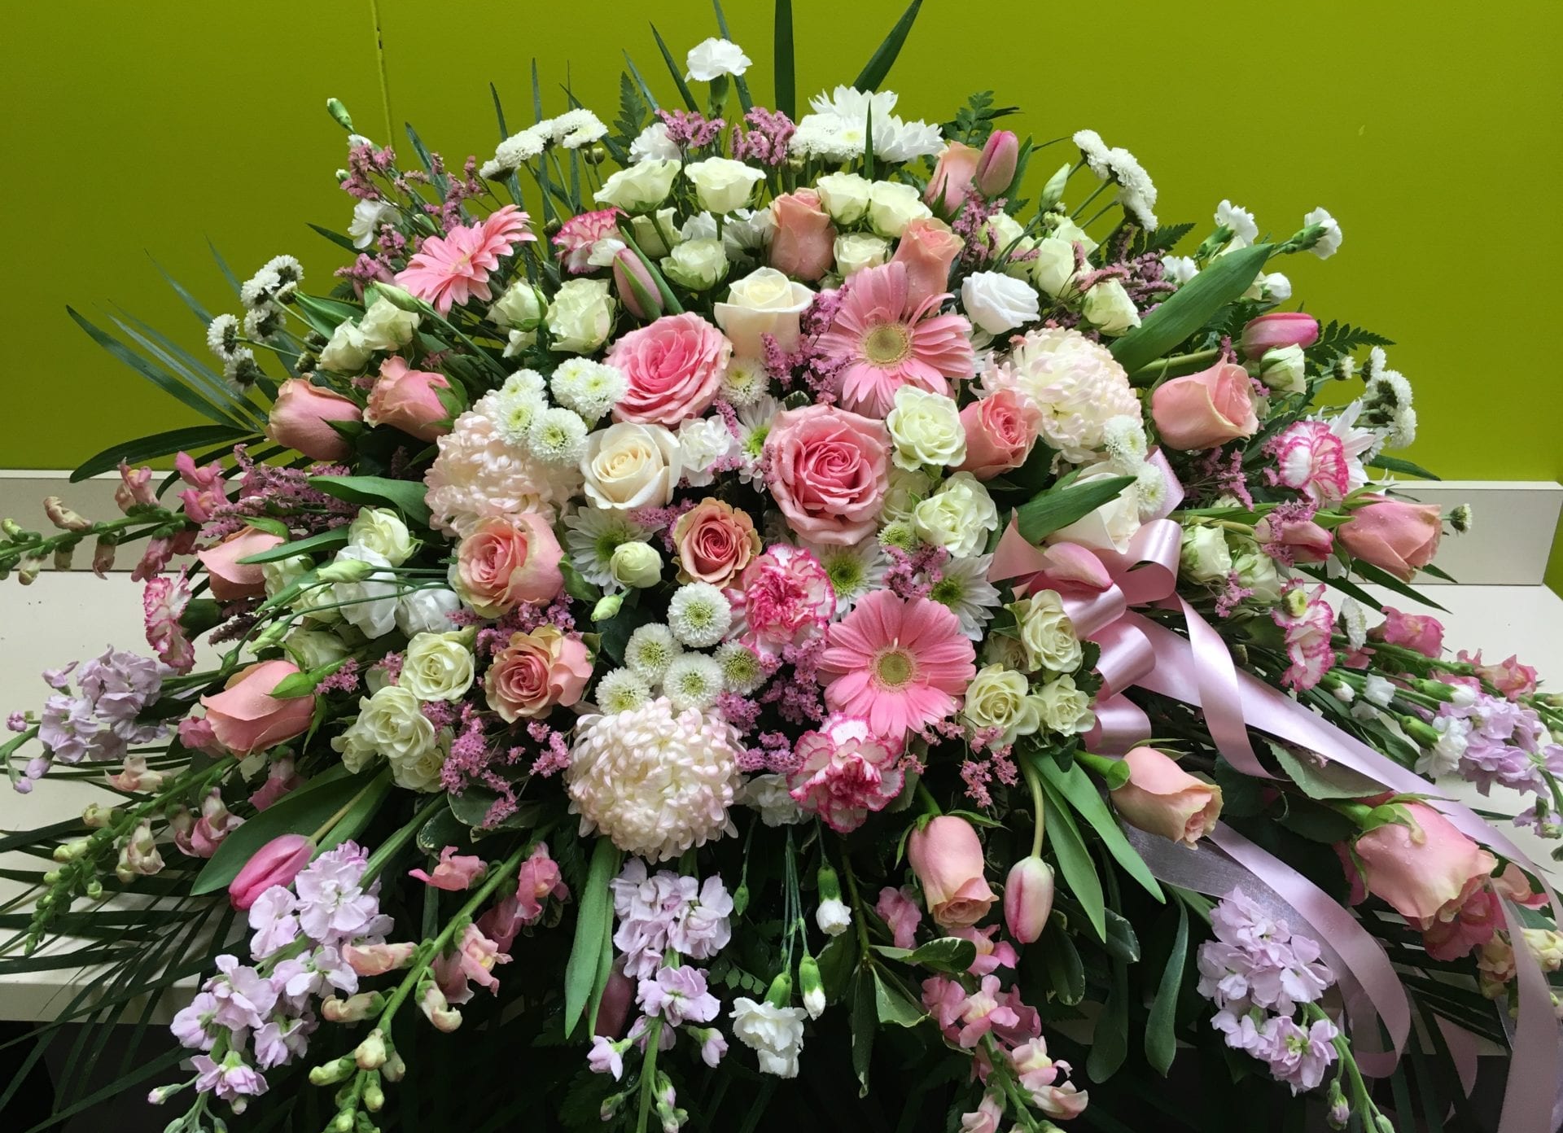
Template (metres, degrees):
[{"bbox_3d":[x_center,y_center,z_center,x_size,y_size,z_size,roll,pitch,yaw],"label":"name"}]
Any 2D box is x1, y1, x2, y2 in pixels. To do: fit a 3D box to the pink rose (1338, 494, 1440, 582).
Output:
[{"bbox_3d":[0.391,-0.018,0.842,0.058,0.048,0.048,16,0,21],"label":"pink rose"}]

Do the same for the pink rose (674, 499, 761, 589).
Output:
[{"bbox_3d":[-0.040,-0.015,0.811,0.055,0.055,0.047,-1,-9,0],"label":"pink rose"}]

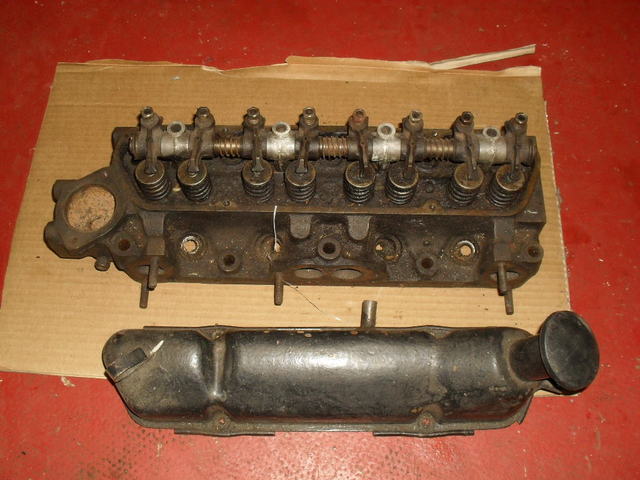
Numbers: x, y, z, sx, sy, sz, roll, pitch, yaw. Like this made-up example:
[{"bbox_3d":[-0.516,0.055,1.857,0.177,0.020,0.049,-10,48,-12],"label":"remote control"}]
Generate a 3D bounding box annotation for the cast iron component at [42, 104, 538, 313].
[{"bbox_3d":[-0.029,-0.031,0.619,0.479,0.122,0.178,1,65,0],"label":"cast iron component"}]

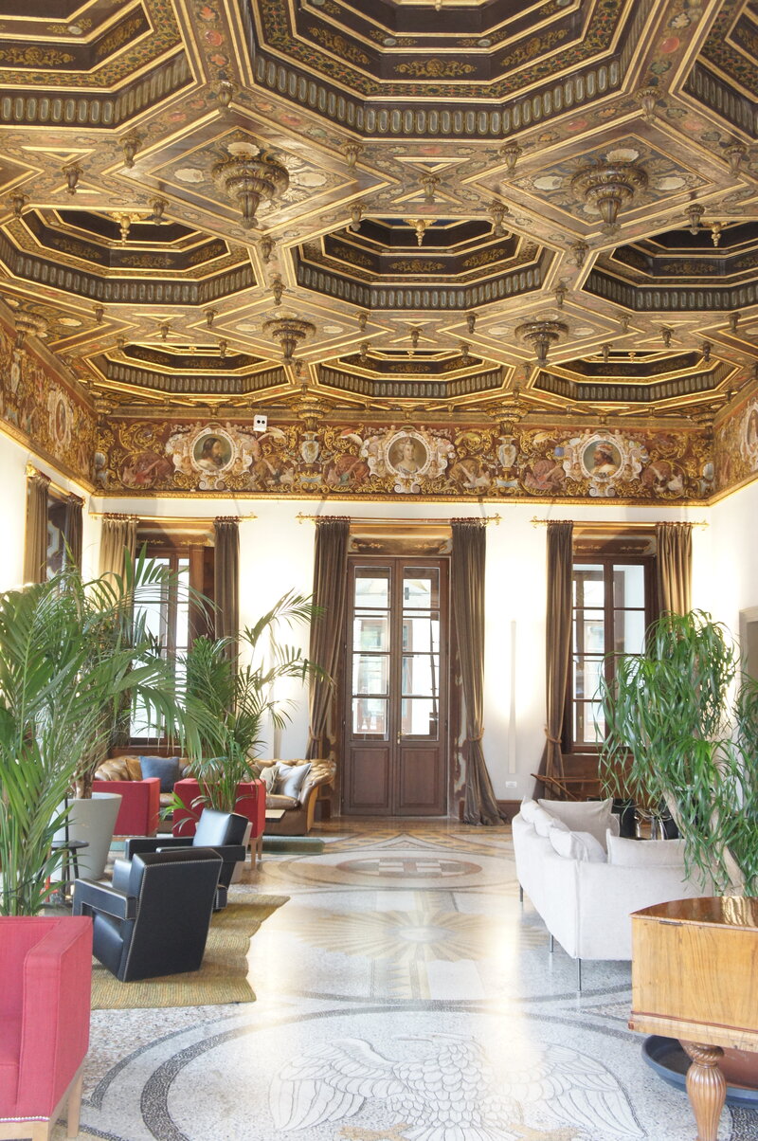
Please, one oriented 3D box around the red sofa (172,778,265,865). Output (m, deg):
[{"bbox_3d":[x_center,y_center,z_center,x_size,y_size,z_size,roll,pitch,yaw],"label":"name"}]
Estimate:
[{"bbox_3d":[-1.469,2.340,10.575,0.767,0.750,0.650,1,-6,0],"label":"red sofa"}]

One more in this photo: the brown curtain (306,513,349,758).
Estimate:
[{"bbox_3d":[-0.693,1.212,14.072,0.560,3.720,0.250,1,-6,0],"label":"brown curtain"}]

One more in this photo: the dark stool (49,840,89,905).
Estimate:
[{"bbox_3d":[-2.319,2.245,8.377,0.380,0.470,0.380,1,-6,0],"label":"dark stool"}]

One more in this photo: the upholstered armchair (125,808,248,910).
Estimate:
[{"bbox_3d":[-1.465,2.149,8.434,0.856,0.700,0.636,4,-7,-32],"label":"upholstered armchair"}]

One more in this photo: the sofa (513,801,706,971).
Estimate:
[{"bbox_3d":[1.488,2.052,7.697,0.850,0.840,2.760,1,-6,0],"label":"sofa"}]

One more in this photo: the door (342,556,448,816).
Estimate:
[{"bbox_3d":[0.228,1.496,14.894,1.400,3.360,0.120,1,-6,0],"label":"door"}]

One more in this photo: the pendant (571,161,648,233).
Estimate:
[{"bbox_3d":[1.619,-2.537,7.978,0.540,0.391,0.540,1,-6,0],"label":"pendant"}]

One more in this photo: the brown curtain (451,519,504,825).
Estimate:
[{"bbox_3d":[1.217,1.237,14.062,0.670,3.730,0.270,1,-6,0],"label":"brown curtain"}]

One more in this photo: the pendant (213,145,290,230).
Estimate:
[{"bbox_3d":[-0.903,-2.576,7.992,0.540,0.391,0.540,1,-6,0],"label":"pendant"}]

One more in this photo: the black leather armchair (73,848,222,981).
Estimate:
[{"bbox_3d":[-1.356,1.976,6.698,0.636,0.700,0.856,5,-7,-38],"label":"black leather armchair"}]

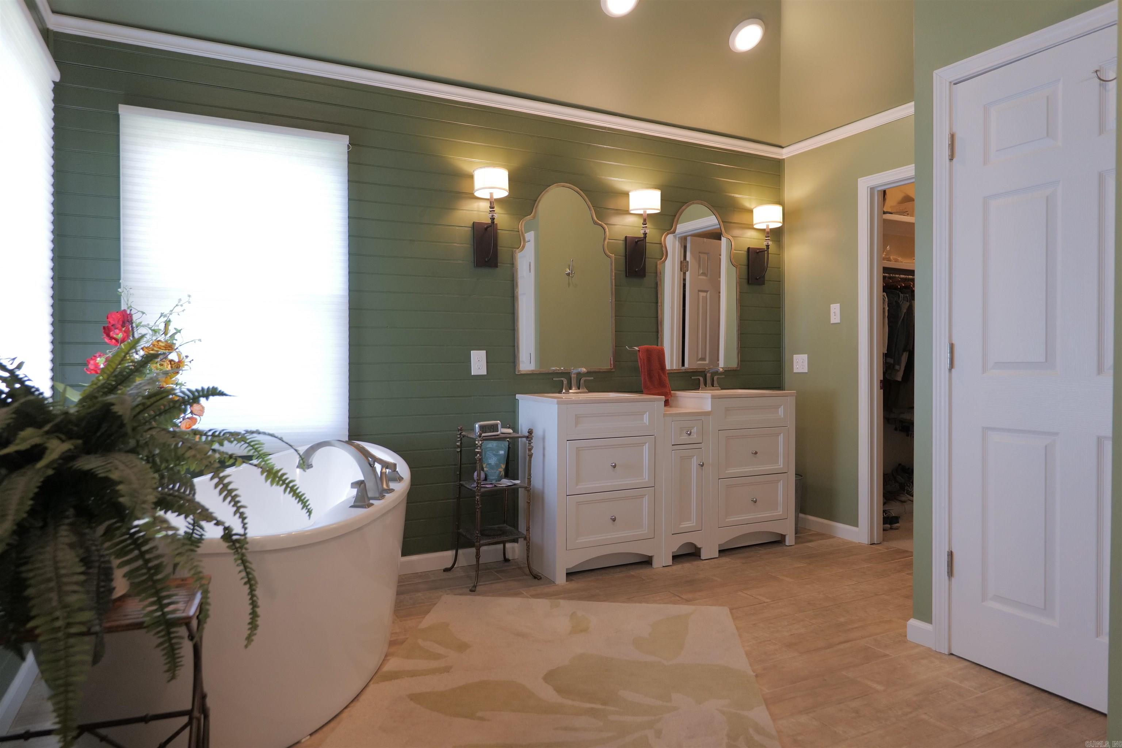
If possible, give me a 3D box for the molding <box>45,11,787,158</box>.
[{"bbox_3d":[-0.292,-1.433,3.632,3.964,0.067,0.035,-1,1,-27],"label":"molding"}]

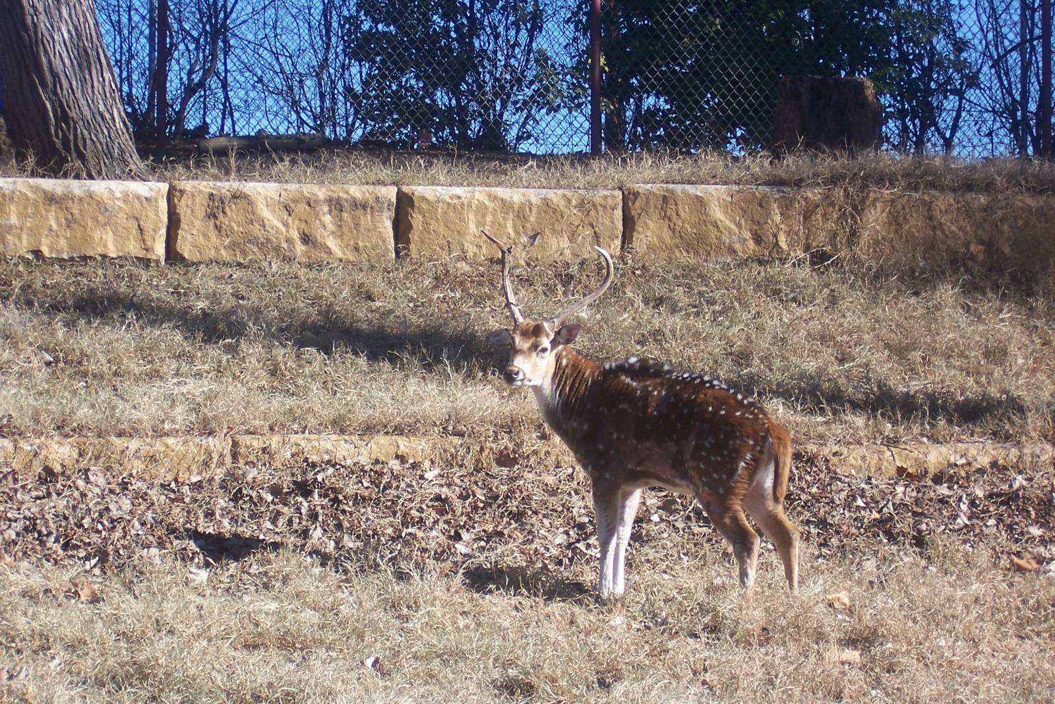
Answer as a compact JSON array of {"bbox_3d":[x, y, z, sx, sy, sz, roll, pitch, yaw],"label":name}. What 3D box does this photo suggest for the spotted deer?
[{"bbox_3d":[0.400,0.225,14.600,1.280,1.310,0.420,3,6,33],"label":"spotted deer"}]

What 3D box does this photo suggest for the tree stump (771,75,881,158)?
[{"bbox_3d":[1.700,-1.320,22.800,0.620,0.470,0.500,0,5,0],"label":"tree stump"}]

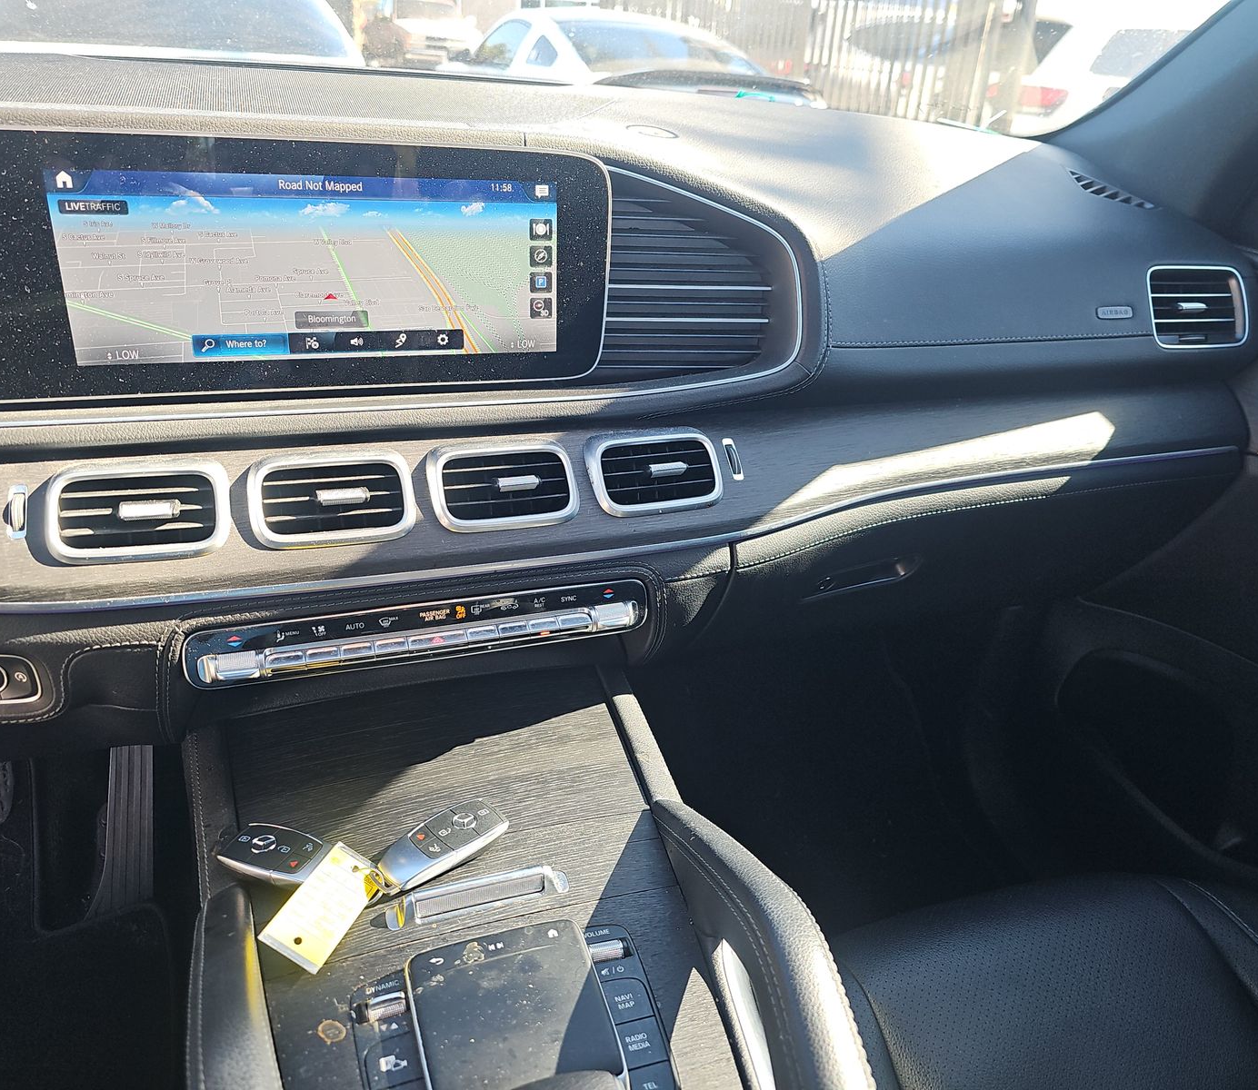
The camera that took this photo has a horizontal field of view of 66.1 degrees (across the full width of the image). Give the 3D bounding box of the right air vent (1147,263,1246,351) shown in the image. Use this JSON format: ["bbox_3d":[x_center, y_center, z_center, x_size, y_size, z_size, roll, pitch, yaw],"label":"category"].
[{"bbox_3d":[0.468,-0.197,0.803,0.096,0.067,0.035,-4,4,-16],"label":"right air vent"}]

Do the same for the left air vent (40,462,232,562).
[{"bbox_3d":[-0.290,-0.020,0.571,0.098,0.056,0.035,-5,-8,-17],"label":"left air vent"}]

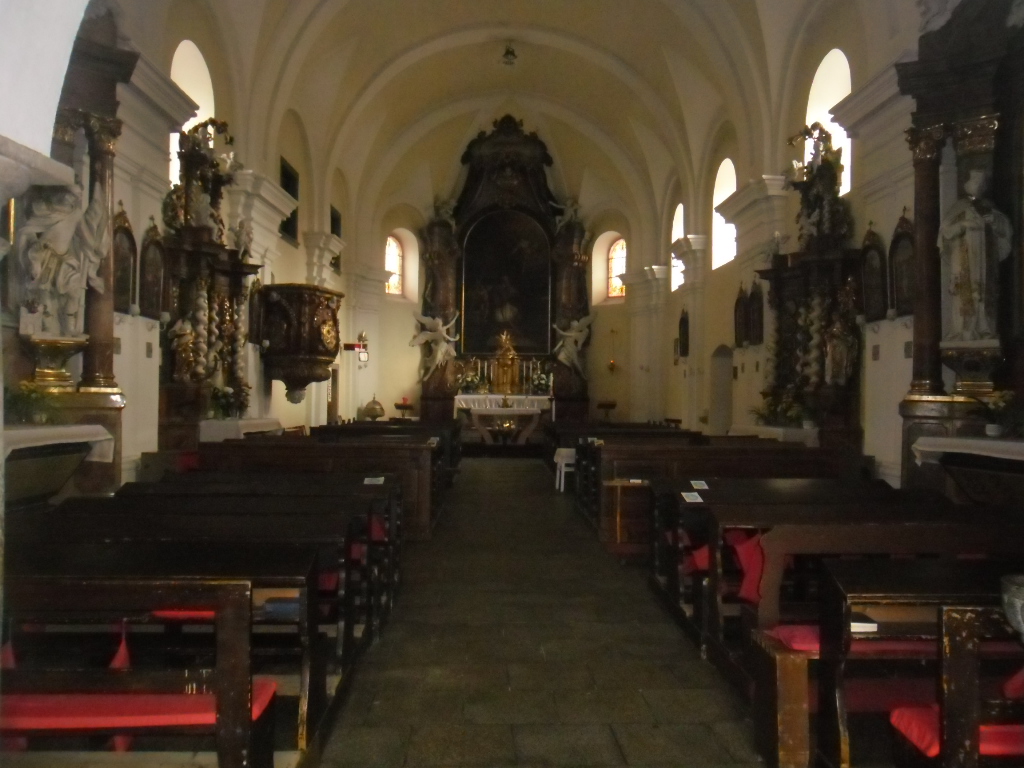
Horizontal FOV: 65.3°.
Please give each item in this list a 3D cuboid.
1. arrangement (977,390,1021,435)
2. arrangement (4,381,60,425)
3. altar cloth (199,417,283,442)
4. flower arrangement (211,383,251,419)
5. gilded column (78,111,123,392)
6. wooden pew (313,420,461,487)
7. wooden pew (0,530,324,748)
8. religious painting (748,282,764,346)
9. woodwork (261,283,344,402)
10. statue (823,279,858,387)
[{"bbox_3d":[5.117,0.300,8.400,0.460,0.460,0.440,0,-1,39],"label":"arrangement"},{"bbox_3d":[-4.873,0.188,8.100,0.560,0.440,0.460,1,-1,-43],"label":"arrangement"},{"bbox_3d":[-4.385,0.726,12.868,0.700,0.350,2.200,1,-1,-2],"label":"altar cloth"},{"bbox_3d":[-4.441,0.260,12.600,0.500,0.560,0.600,1,-1,-2],"label":"flower arrangement"},{"bbox_3d":[-4.637,-1.493,9.000,0.440,3.100,0.440,1,-1,-2],"label":"gilded column"},{"bbox_3d":[-2.302,1.276,14.322,2.600,1.000,1.000,1,-1,-2],"label":"wooden pew"},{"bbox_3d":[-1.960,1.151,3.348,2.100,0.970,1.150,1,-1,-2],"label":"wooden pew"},{"bbox_3d":[4.663,-1.361,15.200,0.100,1.220,0.780,1,-1,-2],"label":"religious painting"},{"bbox_3d":[-4.025,-0.771,15.200,1.450,2.180,1.450,0,-1,13],"label":"woodwork"},{"bbox_3d":[4.483,-0.703,10.900,0.480,1.400,0.420,0,-1,43],"label":"statue"}]

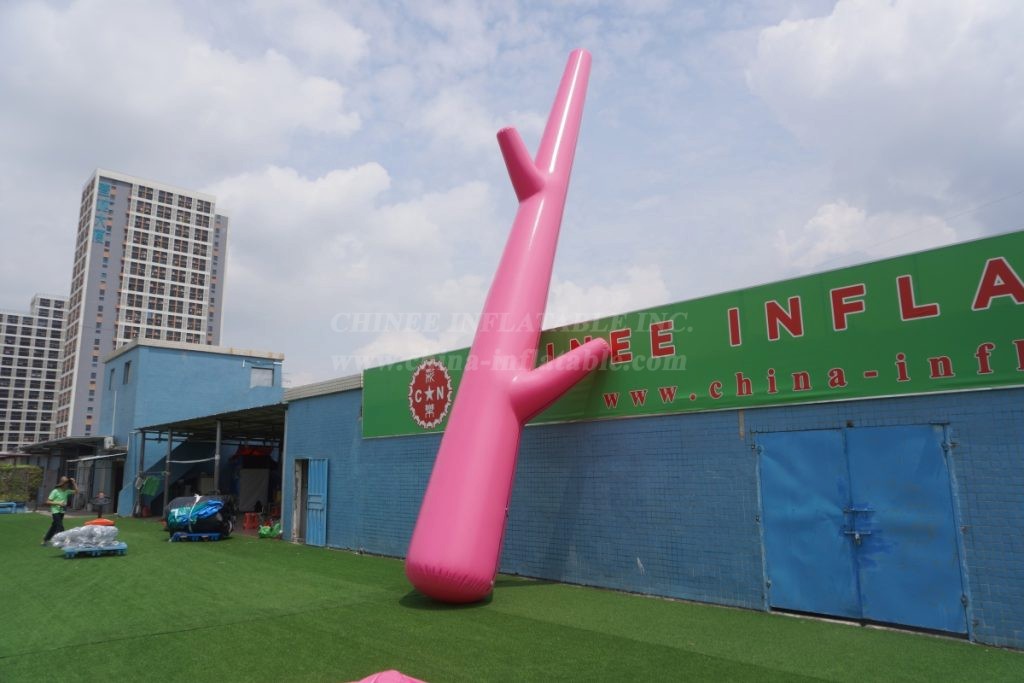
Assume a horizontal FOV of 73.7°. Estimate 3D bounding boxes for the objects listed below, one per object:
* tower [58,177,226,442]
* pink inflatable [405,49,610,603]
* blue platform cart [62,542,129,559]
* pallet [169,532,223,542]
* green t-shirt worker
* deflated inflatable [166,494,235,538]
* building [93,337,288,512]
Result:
[{"bbox_3d":[-72.148,-1.334,136.012,26.291,56.833,16.775,8,-14,-42],"label":"tower"},{"bbox_3d":[0.401,-0.590,9.911,2.423,8.515,1.217,19,-16,-18],"label":"pink inflatable"},{"bbox_3d":[-8.921,4.506,14.731,1.150,0.160,1.050,5,-12,-28],"label":"blue platform cart"},{"bbox_3d":[-8.012,5.028,17.692,1.170,0.160,1.050,1,-10,-10],"label":"pallet"},{"bbox_3d":[-11.305,4.233,17.145,0.560,1.630,0.520,-2,-10,8],"label":"green t-shirt worker"},{"bbox_3d":[-8.025,4.542,17.810,1.450,0.900,1.150,1,-10,-10],"label":"deflated inflatable"},{"bbox_3d":[-14.791,4.106,31.203,5.971,7.000,6.228,8,-14,-42],"label":"building"}]

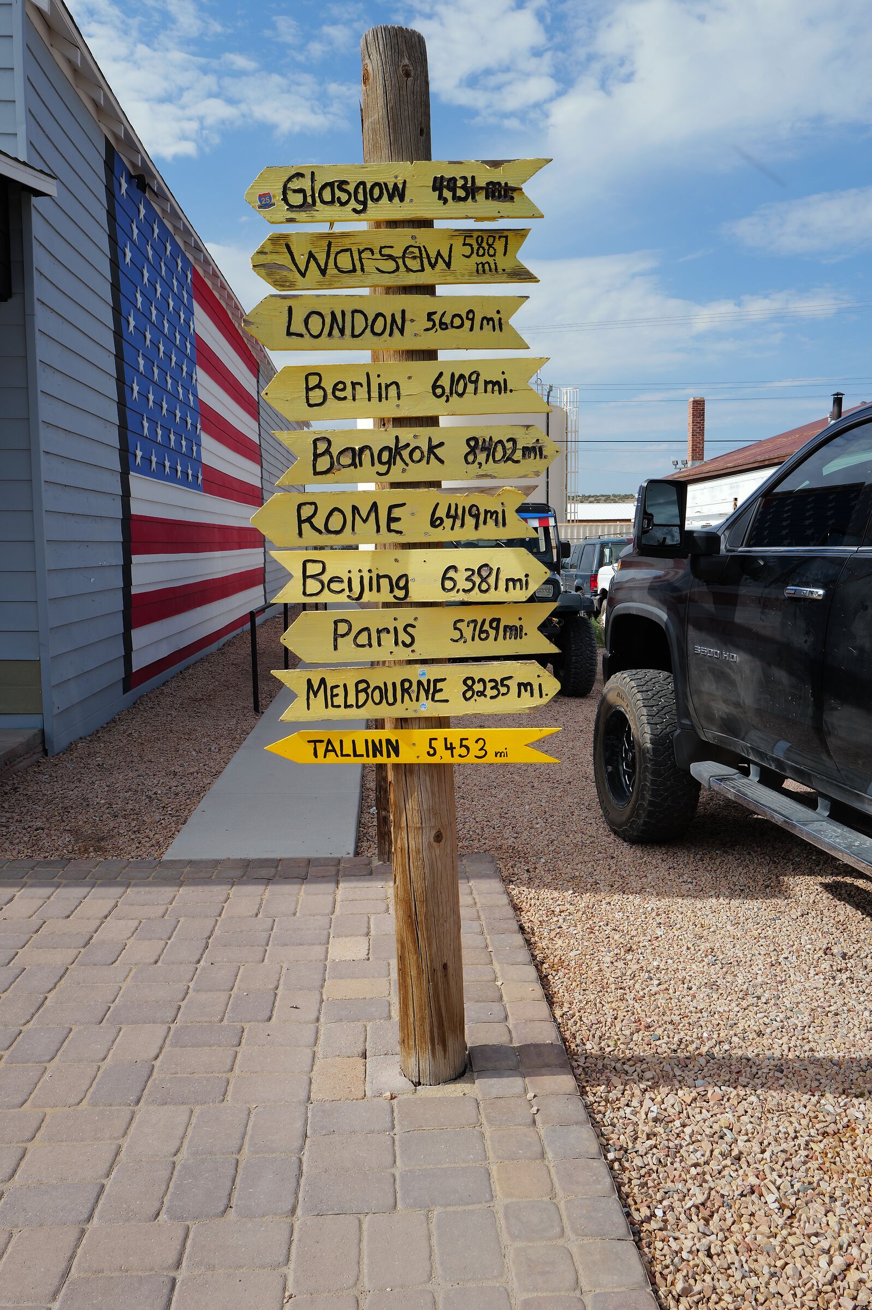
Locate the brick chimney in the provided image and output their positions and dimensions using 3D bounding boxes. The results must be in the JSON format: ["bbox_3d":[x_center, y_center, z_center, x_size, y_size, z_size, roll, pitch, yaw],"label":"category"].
[{"bbox_3d":[8.166,-7.012,32.000,0.390,2.120,0.390,0,6,-3],"label":"brick chimney"}]

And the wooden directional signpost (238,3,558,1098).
[{"bbox_3d":[-0.074,-0.191,2.774,0.820,2.780,0.210,-2,6,0],"label":"wooden directional signpost"}]

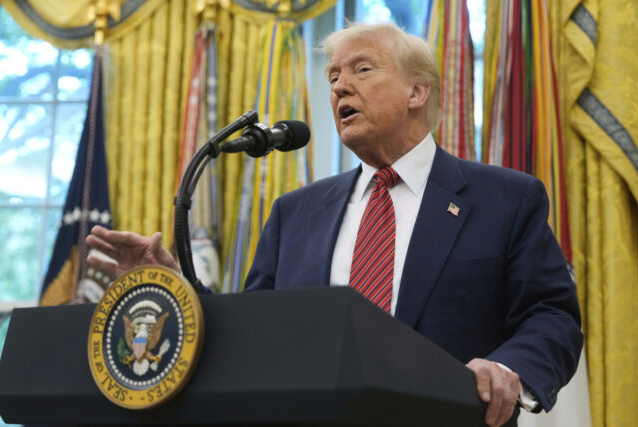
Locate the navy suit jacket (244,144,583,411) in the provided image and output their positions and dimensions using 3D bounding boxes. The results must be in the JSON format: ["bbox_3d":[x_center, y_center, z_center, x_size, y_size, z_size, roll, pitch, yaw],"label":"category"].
[{"bbox_3d":[0.120,0.245,2.230,0.660,0.770,0.450,-4,-12,28],"label":"navy suit jacket"}]

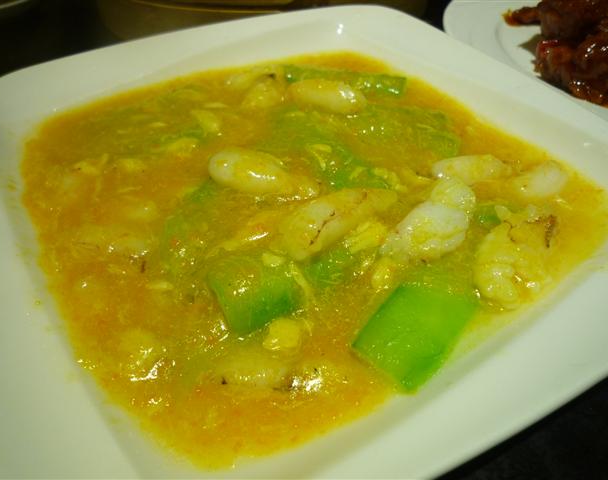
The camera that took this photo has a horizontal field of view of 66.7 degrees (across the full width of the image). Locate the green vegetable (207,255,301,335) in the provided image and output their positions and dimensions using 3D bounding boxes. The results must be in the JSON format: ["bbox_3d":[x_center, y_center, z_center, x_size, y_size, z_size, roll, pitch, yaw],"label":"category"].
[{"bbox_3d":[-0.018,0.019,0.166,0.027,0.012,0.024,-29,54,-27],"label":"green vegetable"}]

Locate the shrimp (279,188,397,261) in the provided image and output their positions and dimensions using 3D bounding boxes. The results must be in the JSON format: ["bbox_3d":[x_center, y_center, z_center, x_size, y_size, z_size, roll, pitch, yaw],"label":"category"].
[{"bbox_3d":[0.015,-0.007,0.192,0.057,0.019,0.022,-26,52,-25],"label":"shrimp"}]

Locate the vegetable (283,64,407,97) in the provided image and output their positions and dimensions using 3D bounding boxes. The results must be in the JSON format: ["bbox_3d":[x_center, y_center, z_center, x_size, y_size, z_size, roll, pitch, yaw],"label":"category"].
[{"bbox_3d":[0.024,-0.098,0.283,0.075,0.010,0.017,9,46,6],"label":"vegetable"}]

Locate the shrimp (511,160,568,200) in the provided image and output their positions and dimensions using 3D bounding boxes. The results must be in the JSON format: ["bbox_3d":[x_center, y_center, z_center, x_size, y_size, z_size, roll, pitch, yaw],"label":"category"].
[{"bbox_3d":[0.112,-0.028,0.219,0.030,0.017,0.018,-17,49,-18],"label":"shrimp"}]

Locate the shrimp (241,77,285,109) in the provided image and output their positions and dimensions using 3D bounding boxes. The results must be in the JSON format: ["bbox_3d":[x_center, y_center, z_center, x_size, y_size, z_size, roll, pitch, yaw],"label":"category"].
[{"bbox_3d":[-0.024,-0.086,0.269,0.017,0.015,0.032,28,51,22],"label":"shrimp"}]

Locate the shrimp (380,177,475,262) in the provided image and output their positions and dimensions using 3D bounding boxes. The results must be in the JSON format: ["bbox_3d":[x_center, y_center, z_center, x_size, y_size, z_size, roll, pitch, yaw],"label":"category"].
[{"bbox_3d":[0.052,-0.009,0.193,0.053,0.021,0.024,-33,56,-30],"label":"shrimp"}]

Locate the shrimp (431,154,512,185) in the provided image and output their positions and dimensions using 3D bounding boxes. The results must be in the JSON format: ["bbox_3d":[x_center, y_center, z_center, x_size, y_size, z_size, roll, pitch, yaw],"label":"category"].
[{"bbox_3d":[0.081,-0.034,0.224,0.040,0.015,0.016,-3,46,-5],"label":"shrimp"}]

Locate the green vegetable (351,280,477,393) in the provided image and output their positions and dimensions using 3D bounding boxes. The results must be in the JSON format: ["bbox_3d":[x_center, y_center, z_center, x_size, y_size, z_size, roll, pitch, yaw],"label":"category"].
[{"bbox_3d":[0.038,0.030,0.156,0.031,0.012,0.036,24,46,32],"label":"green vegetable"}]

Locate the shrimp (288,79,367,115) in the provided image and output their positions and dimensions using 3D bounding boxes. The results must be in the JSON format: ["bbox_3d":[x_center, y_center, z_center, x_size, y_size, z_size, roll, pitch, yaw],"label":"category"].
[{"bbox_3d":[0.013,-0.082,0.264,0.045,0.018,0.020,13,47,10],"label":"shrimp"}]

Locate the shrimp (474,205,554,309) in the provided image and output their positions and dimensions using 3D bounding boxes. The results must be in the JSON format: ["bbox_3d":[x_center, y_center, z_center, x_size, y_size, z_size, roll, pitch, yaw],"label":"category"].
[{"bbox_3d":[0.083,0.005,0.181,0.026,0.021,0.054,24,50,20],"label":"shrimp"}]

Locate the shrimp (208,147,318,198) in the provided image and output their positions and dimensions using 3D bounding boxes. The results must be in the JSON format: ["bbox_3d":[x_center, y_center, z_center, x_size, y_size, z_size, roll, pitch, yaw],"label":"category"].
[{"bbox_3d":[-0.019,-0.031,0.214,0.053,0.018,0.021,14,47,11],"label":"shrimp"}]

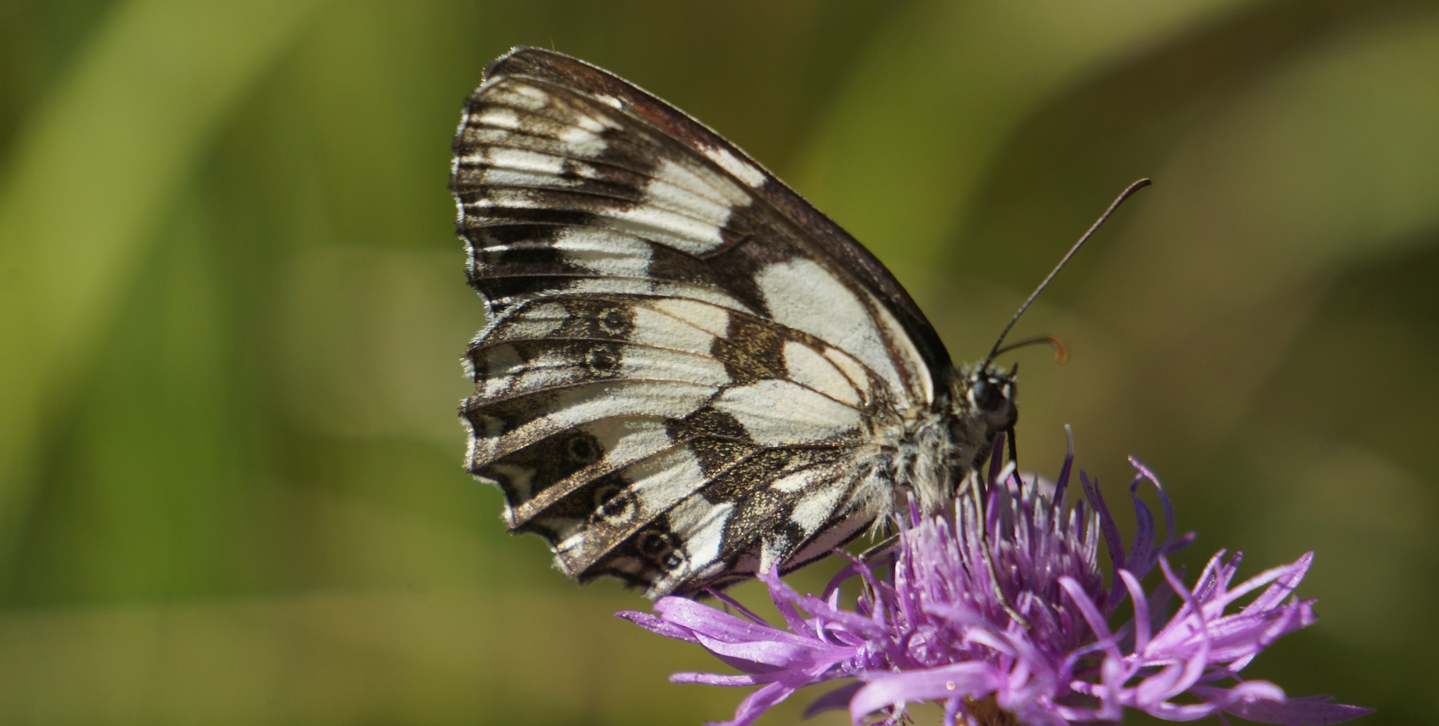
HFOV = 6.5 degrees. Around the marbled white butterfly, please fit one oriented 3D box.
[{"bbox_3d":[0.004,-0.002,0.570,0.032,0.026,0.012,-5,6,12],"label":"marbled white butterfly"}]

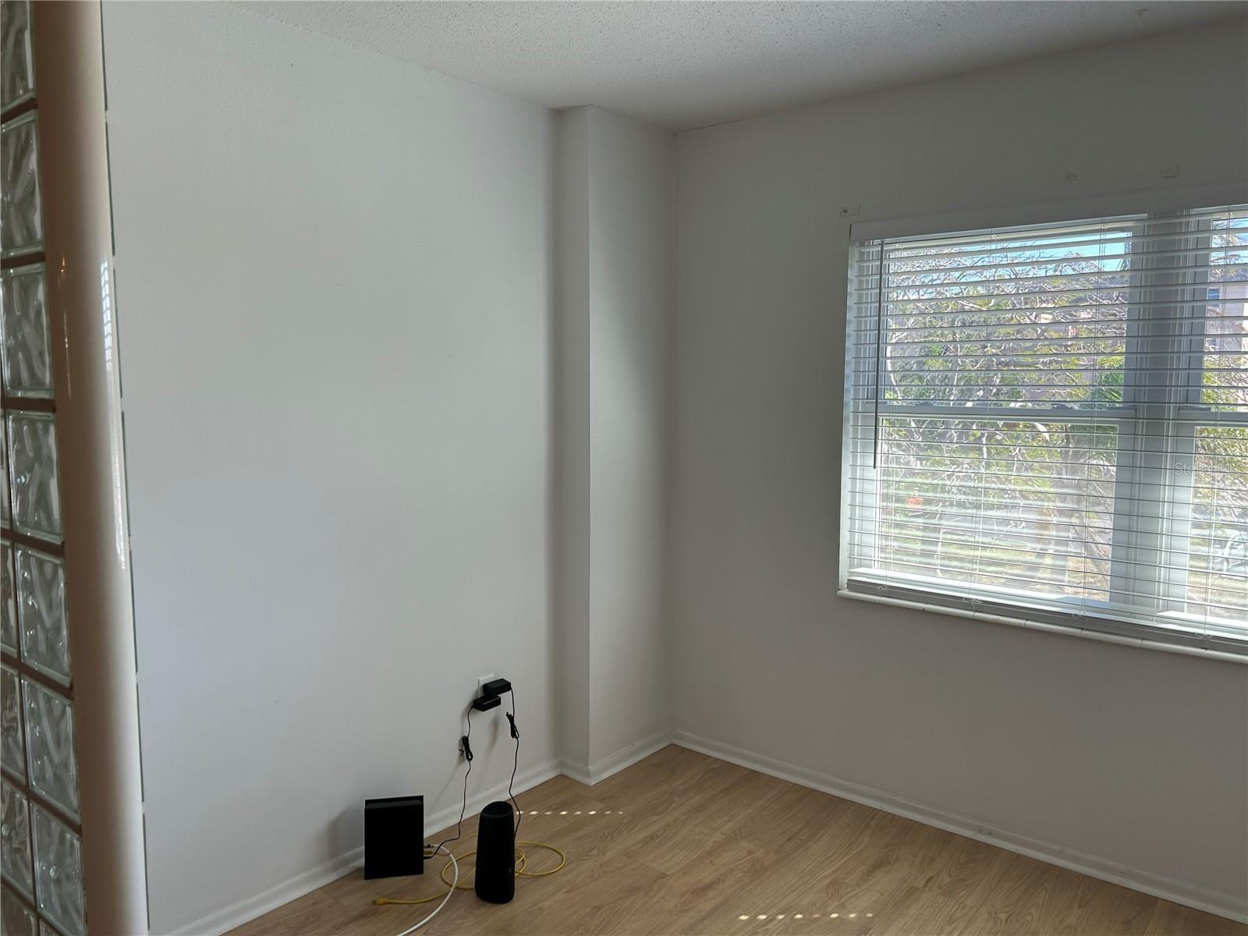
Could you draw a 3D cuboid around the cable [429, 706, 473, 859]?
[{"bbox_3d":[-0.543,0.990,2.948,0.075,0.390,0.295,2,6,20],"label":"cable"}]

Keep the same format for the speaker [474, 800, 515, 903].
[{"bbox_3d":[-0.366,1.087,2.657,0.115,0.258,0.115,-1,6,-8],"label":"speaker"}]

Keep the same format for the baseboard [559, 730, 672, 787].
[{"bbox_3d":[-0.018,1.090,3.618,0.140,0.068,0.500,5,7,40],"label":"baseboard"}]

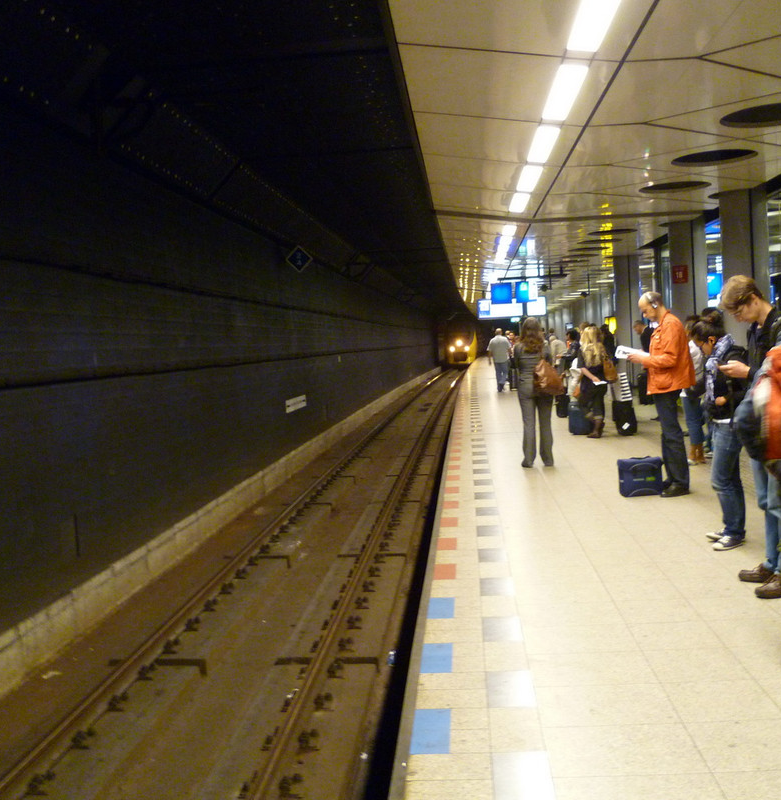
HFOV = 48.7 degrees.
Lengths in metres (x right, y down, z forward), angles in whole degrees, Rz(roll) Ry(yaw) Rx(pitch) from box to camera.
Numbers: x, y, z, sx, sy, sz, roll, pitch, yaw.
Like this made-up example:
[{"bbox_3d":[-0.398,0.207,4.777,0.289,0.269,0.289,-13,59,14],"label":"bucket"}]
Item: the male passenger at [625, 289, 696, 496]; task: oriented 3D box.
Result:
[{"bbox_3d":[2.559,-0.071,8.150,0.600,1.900,0.520,-4,4,0],"label":"male passenger"}]

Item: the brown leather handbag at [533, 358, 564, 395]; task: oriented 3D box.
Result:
[{"bbox_3d":[1.879,-0.266,10.200,0.370,0.420,0.180,-5,4,-25],"label":"brown leather handbag"}]

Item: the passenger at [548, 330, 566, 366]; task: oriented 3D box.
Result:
[{"bbox_3d":[4.088,-0.786,21.000,0.600,1.540,0.500,-3,4,10],"label":"passenger"}]

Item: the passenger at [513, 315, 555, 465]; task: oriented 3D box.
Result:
[{"bbox_3d":[1.735,-0.090,10.400,0.500,1.770,0.330,-3,4,8],"label":"passenger"}]

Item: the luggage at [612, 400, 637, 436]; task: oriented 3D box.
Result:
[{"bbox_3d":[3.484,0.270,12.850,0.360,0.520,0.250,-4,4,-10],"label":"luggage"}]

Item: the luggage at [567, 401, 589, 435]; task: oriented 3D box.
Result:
[{"bbox_3d":[2.955,0.274,13.350,0.380,0.520,0.250,-3,4,5],"label":"luggage"}]

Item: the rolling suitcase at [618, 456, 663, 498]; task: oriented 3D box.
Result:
[{"bbox_3d":[2.361,0.716,8.150,0.410,0.360,0.200,-4,4,0],"label":"rolling suitcase"}]

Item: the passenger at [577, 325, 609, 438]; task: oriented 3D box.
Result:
[{"bbox_3d":[3.034,-0.276,12.900,0.480,1.650,0.400,-4,4,-8],"label":"passenger"}]

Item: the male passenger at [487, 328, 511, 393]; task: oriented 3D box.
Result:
[{"bbox_3d":[3.233,-1.185,25.600,0.620,1.880,0.420,-4,4,4],"label":"male passenger"}]

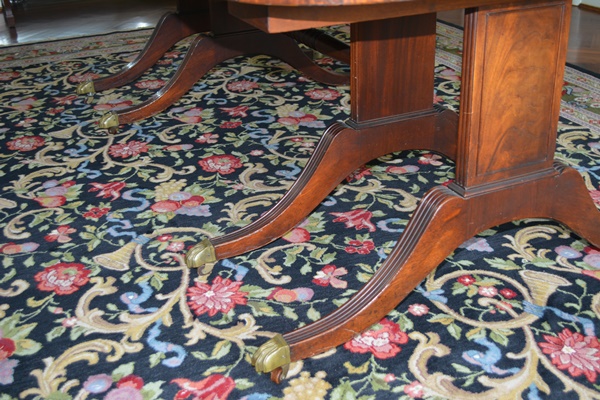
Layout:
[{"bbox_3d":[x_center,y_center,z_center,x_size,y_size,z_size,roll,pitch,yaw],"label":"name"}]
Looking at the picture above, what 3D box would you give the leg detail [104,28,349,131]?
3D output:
[{"bbox_3d":[-0.200,-0.460,2.634,1.038,0.310,0.055,-13,28,-21],"label":"leg detail"}]

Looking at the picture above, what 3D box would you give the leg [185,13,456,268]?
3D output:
[{"bbox_3d":[0.214,-0.220,1.724,1.038,0.634,0.055,-13,28,-21],"label":"leg"}]

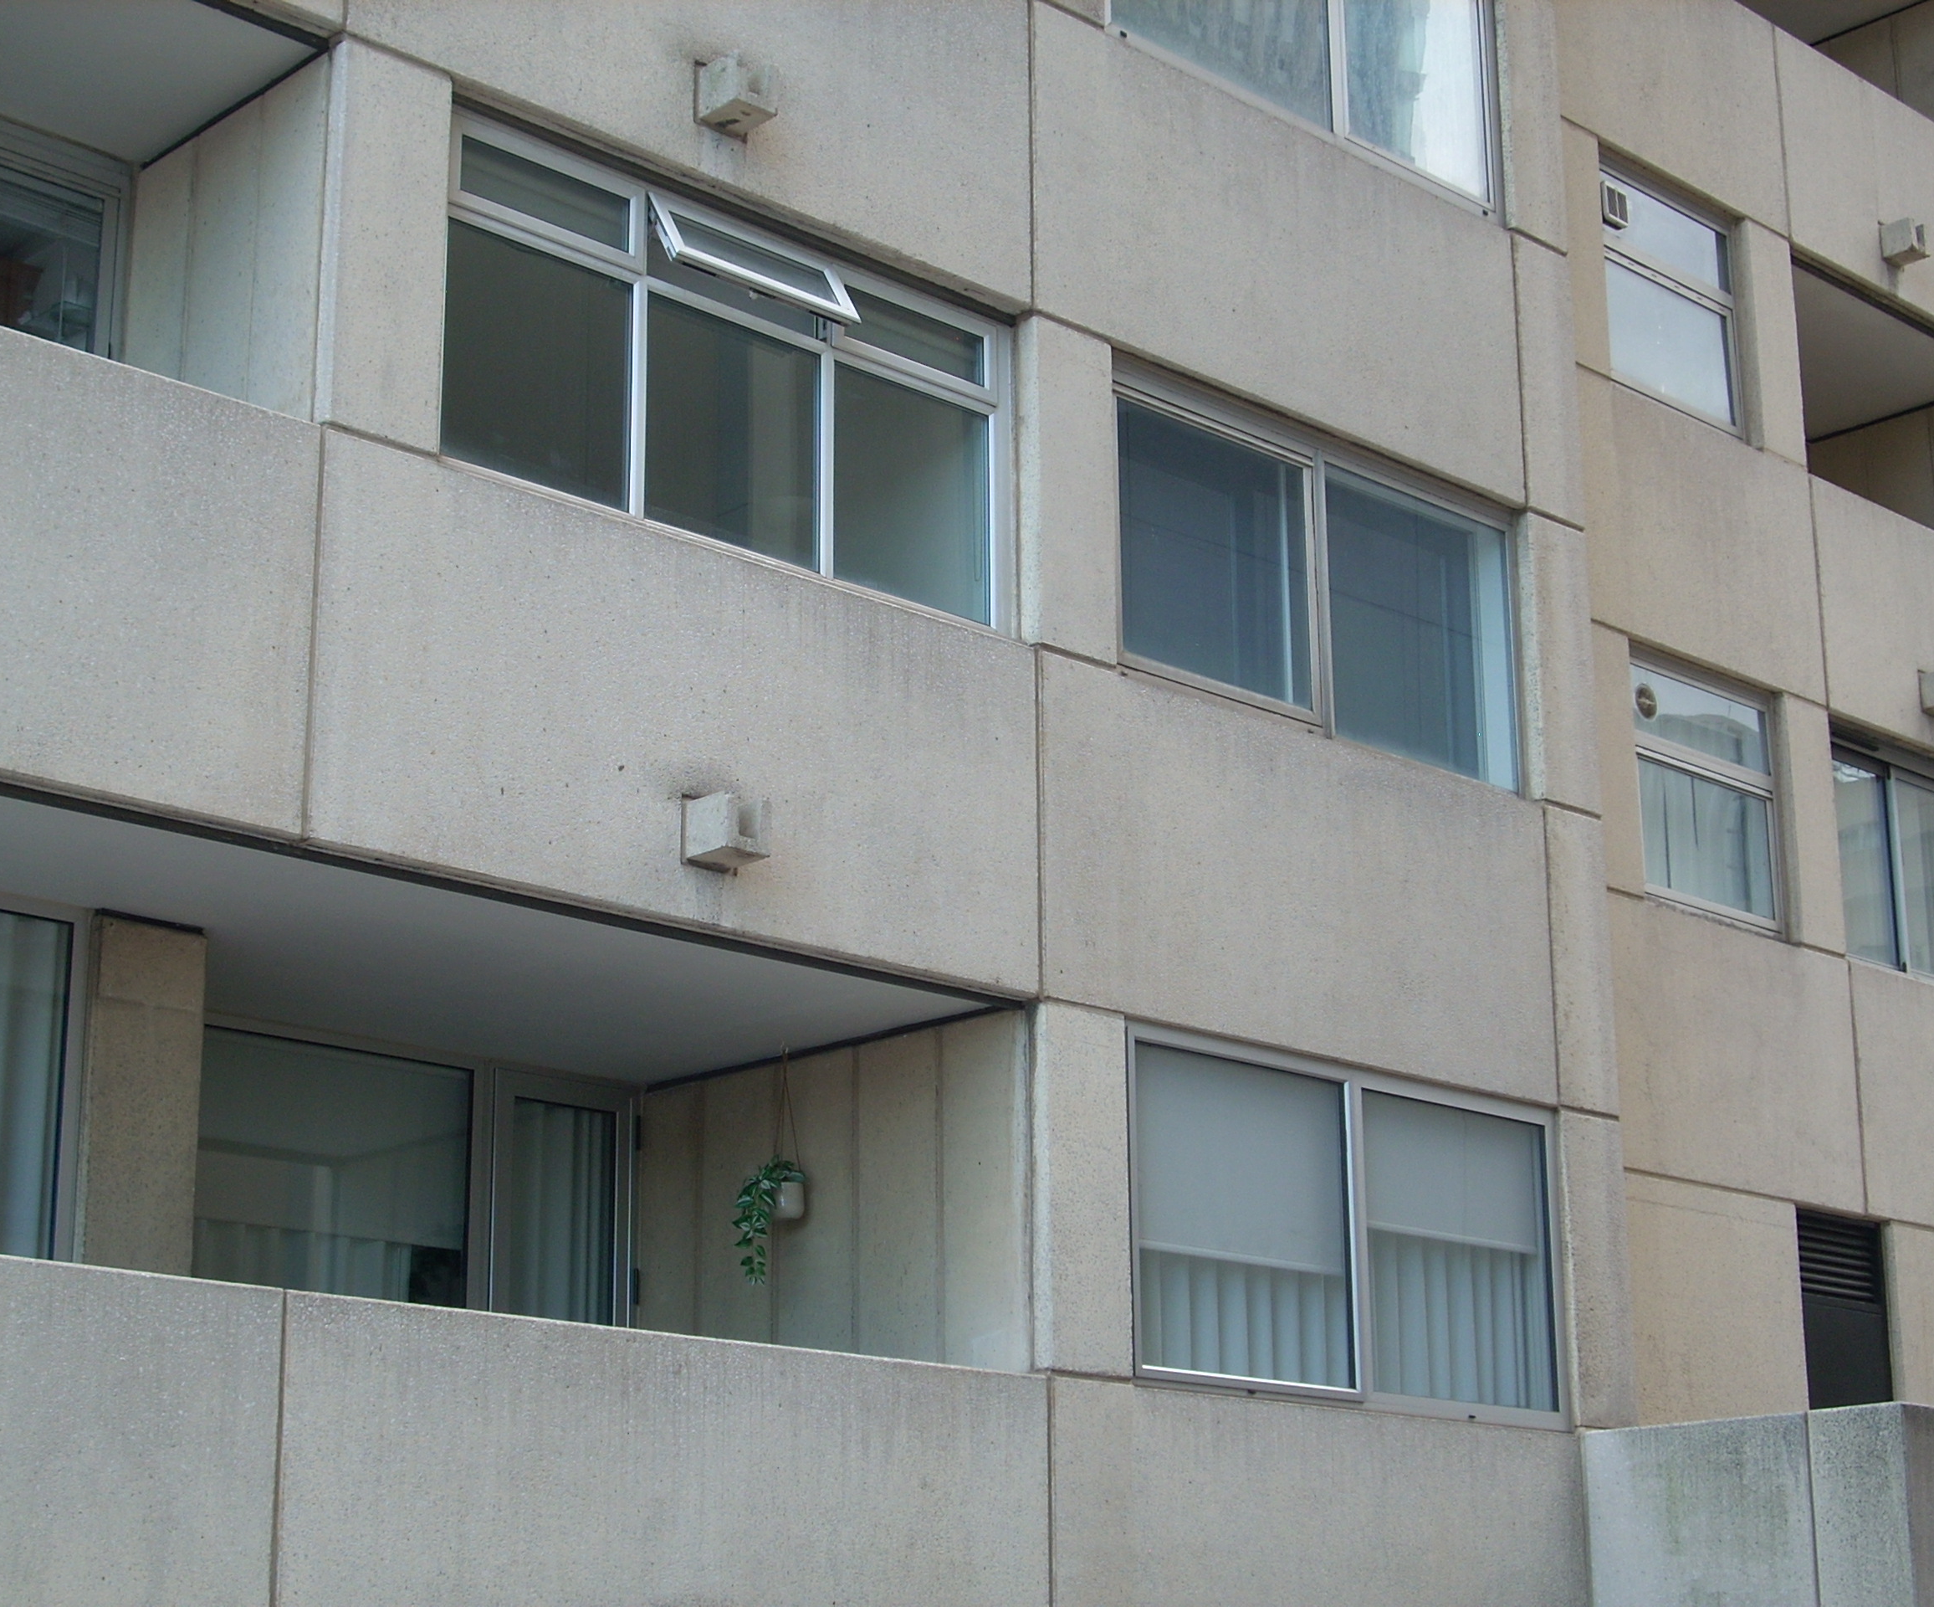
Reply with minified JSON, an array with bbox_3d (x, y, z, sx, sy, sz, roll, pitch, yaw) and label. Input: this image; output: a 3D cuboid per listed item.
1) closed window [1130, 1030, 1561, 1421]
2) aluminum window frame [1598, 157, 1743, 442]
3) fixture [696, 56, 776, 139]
[{"bbox_3d":[1.489,1.677,12.911,2.615,1.325,0.090,15,-22,-41],"label":"closed window"},{"bbox_3d":[3.615,-2.580,17.312,1.270,1.275,0.100,15,-22,-41],"label":"aluminum window frame"},{"bbox_3d":[-0.790,-2.481,11.632,0.200,0.205,0.200,15,-22,-41],"label":"fixture"}]

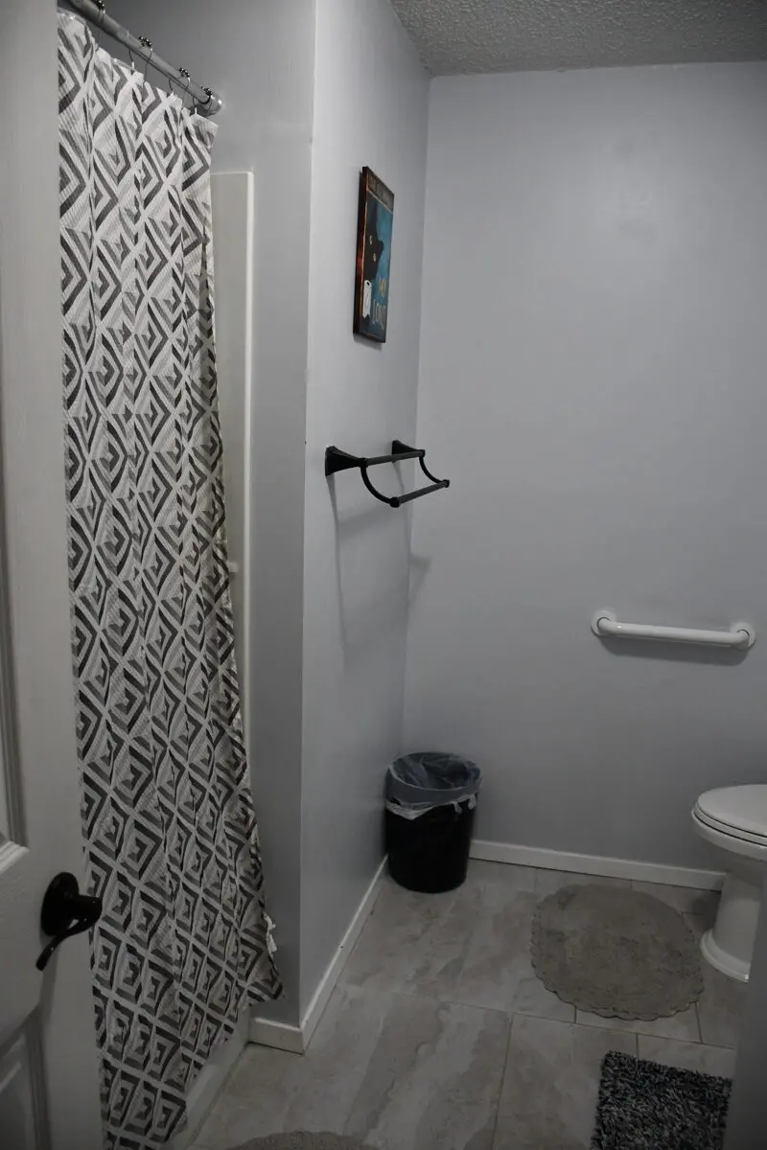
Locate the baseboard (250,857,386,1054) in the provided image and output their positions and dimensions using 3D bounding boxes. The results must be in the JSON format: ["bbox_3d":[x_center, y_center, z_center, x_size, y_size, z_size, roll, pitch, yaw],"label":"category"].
[{"bbox_3d":[-0.129,0.970,2.449,0.137,0.061,1.008,4,10,12],"label":"baseboard"}]

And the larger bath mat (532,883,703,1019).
[{"bbox_3d":[0.645,1.025,2.411,0.454,0.015,0.639,4,10,12],"label":"larger bath mat"}]

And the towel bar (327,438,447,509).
[{"bbox_3d":[0.035,-0.266,2.190,0.158,0.126,0.733,4,10,12],"label":"towel bar"}]

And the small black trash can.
[{"bbox_3d":[0.153,0.783,2.726,0.299,0.352,0.299,2,10,0],"label":"small black trash can"}]

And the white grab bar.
[{"bbox_3d":[0.863,0.170,2.578,0.468,0.080,0.071,4,10,12],"label":"white grab bar"}]

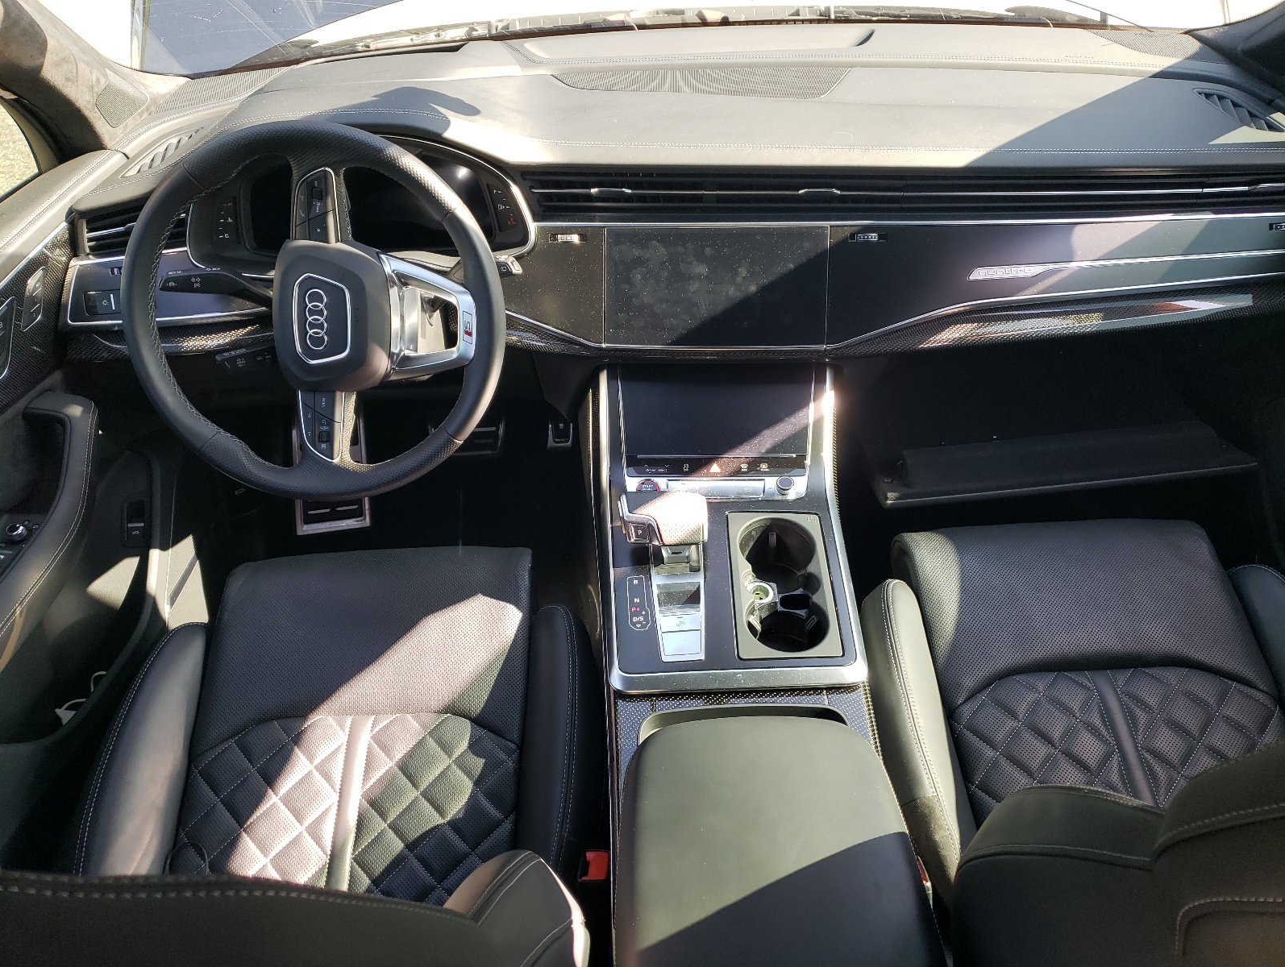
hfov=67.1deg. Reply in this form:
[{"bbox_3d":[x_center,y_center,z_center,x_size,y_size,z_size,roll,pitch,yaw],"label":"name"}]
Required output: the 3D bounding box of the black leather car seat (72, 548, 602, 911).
[{"bbox_3d":[-0.290,0.298,1.082,0.500,0.200,0.520,0,43,0],"label":"black leather car seat"}]

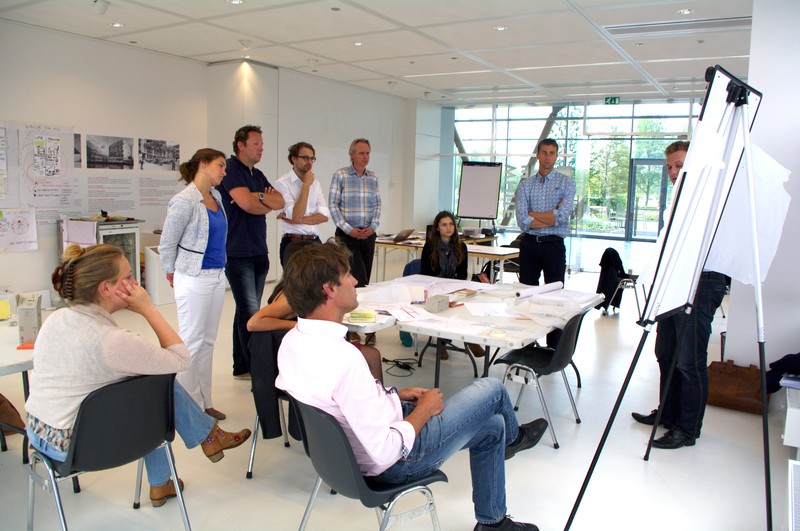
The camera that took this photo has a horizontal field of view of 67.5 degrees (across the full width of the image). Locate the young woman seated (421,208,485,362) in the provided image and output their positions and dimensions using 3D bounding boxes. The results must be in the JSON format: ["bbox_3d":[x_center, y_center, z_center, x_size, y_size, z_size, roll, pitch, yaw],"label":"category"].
[{"bbox_3d":[0.459,0.166,5.170,0.460,1.260,0.620,-4,10,-34],"label":"young woman seated"}]

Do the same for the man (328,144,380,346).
[{"bbox_3d":[-0.406,-0.219,5.500,0.500,1.830,0.340,-2,9,-21],"label":"man"}]

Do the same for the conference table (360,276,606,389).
[{"bbox_3d":[0.348,0.577,3.944,1.500,0.740,1.750,7,10,33],"label":"conference table"}]

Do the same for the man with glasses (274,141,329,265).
[{"bbox_3d":[-0.833,-0.146,5.171,0.500,1.800,0.370,-6,11,-42],"label":"man with glasses"}]

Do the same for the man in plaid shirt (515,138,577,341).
[{"bbox_3d":[1.228,-0.112,5.002,0.520,1.840,0.360,5,9,22],"label":"man in plaid shirt"}]

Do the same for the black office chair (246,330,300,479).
[{"bbox_3d":[-0.456,0.662,3.049,0.500,0.790,0.540,5,9,21],"label":"black office chair"}]

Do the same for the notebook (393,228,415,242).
[{"bbox_3d":[-0.026,-0.395,7.547,0.310,0.180,0.320,9,11,39],"label":"notebook"}]

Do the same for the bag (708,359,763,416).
[{"bbox_3d":[2.395,0.849,4.211,0.400,0.300,0.180,7,10,31],"label":"bag"}]

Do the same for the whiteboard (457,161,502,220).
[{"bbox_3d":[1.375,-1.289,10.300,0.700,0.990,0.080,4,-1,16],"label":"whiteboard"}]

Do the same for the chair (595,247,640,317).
[{"bbox_3d":[2.571,0.181,6.859,0.540,0.790,0.500,6,9,29],"label":"chair"}]

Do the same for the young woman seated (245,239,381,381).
[{"bbox_3d":[-0.402,0.450,3.234,0.860,1.200,0.520,0,8,-9],"label":"young woman seated"}]

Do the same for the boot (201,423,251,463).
[{"bbox_3d":[-0.816,0.809,2.770,0.265,0.150,0.095,-25,21,-30],"label":"boot"}]

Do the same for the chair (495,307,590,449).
[{"bbox_3d":[0.874,0.637,3.711,0.500,0.770,0.490,6,9,30],"label":"chair"}]

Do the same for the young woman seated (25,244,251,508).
[{"bbox_3d":[-1.071,0.503,2.591,0.550,1.240,0.950,10,11,44],"label":"young woman seated"}]

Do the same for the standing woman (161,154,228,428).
[{"bbox_3d":[-1.270,0.111,3.679,0.360,1.660,0.430,5,9,25],"label":"standing woman"}]

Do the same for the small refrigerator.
[{"bbox_3d":[-3.782,-0.126,7.629,0.690,0.880,0.620,6,9,25],"label":"small refrigerator"}]

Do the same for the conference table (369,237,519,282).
[{"bbox_3d":[0.554,0.131,7.060,1.800,0.735,0.780,7,10,33],"label":"conference table"}]

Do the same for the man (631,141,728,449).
[{"bbox_3d":[1.697,0.157,3.642,0.530,1.790,0.520,3,8,7],"label":"man"}]

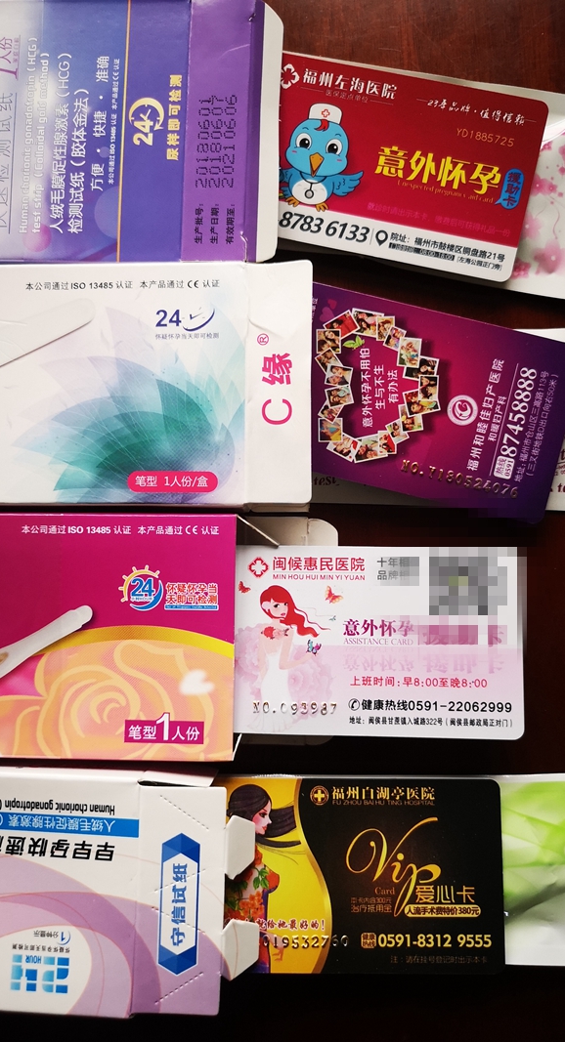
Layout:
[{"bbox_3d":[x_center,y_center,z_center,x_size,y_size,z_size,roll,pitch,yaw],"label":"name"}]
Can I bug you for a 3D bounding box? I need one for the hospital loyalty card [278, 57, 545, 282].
[{"bbox_3d":[0.030,-0.104,0.238,0.086,0.001,0.054,13,89,4],"label":"hospital loyalty card"}]

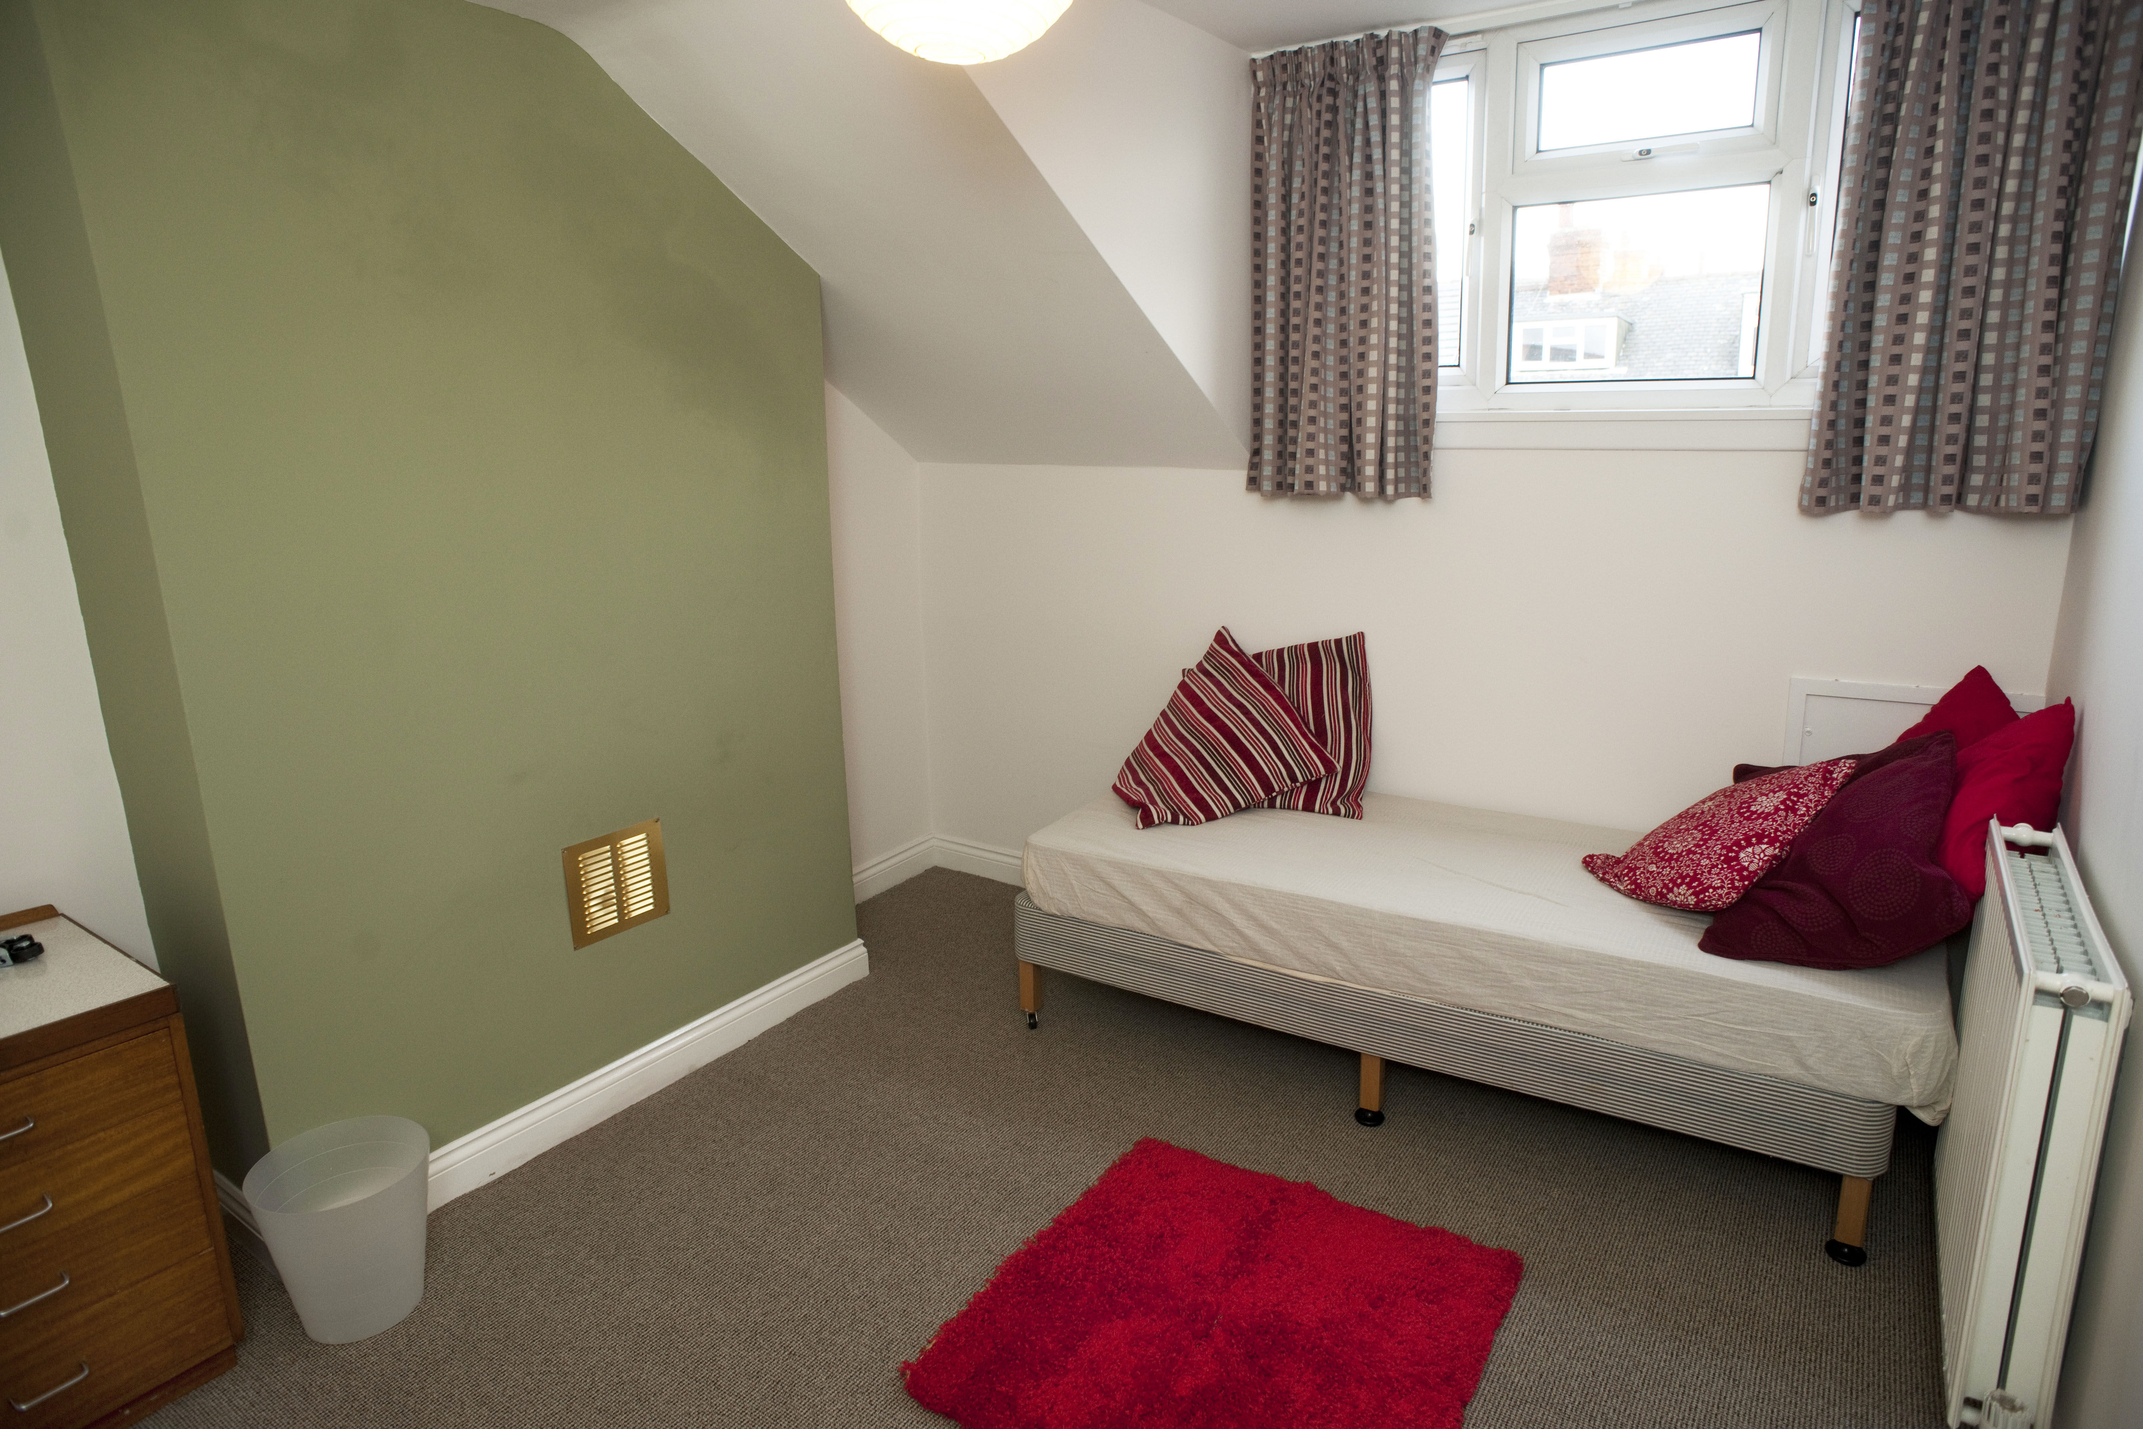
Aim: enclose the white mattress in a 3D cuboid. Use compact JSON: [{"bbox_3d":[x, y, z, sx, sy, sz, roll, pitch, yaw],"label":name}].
[{"bbox_3d":[0.883,0.417,2.833,1.920,0.185,0.800,7,16,32],"label":"white mattress"}]

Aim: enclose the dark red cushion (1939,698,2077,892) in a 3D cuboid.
[{"bbox_3d":[1.723,0.172,2.382,0.150,0.430,0.420,18,-3,-30],"label":"dark red cushion"}]

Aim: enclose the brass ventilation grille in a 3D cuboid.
[{"bbox_3d":[-1.045,0.382,2.728,0.012,0.242,0.252,7,16,32],"label":"brass ventilation grille"}]

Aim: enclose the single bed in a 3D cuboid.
[{"bbox_3d":[0.887,0.582,2.872,1.930,0.530,0.800,7,16,32],"label":"single bed"}]

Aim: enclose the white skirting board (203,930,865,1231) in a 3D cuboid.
[{"bbox_3d":[-1.035,0.852,2.835,0.025,0.120,1.570,7,16,32],"label":"white skirting board"}]

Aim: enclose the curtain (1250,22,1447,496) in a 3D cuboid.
[{"bbox_3d":[0.686,-1.103,3.024,0.490,1.090,0.100,7,16,32],"label":"curtain"}]

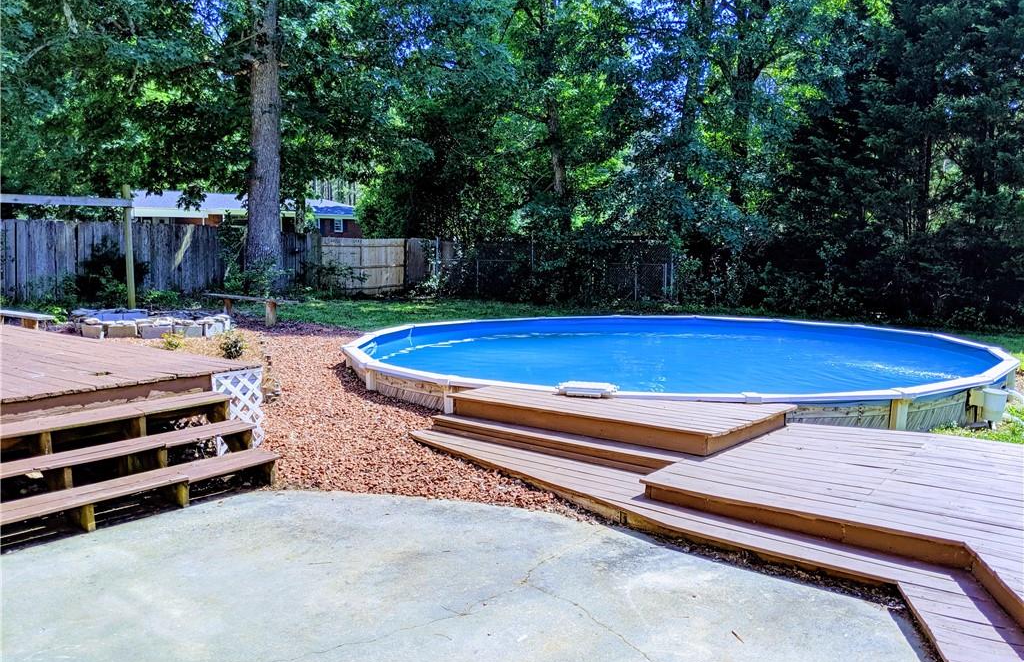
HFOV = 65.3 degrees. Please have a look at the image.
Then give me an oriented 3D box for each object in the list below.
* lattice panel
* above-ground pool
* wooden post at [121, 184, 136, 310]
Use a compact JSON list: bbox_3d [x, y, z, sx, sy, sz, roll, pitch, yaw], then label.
[{"bbox_3d":[-2.229,0.656,6.501,0.030,0.670,0.460,5,7,38],"label":"lattice panel"},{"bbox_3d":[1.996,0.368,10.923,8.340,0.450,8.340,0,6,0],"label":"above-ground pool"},{"bbox_3d":[-6.953,-1.507,14.500,0.140,2.320,0.140,0,6,0],"label":"wooden post"}]

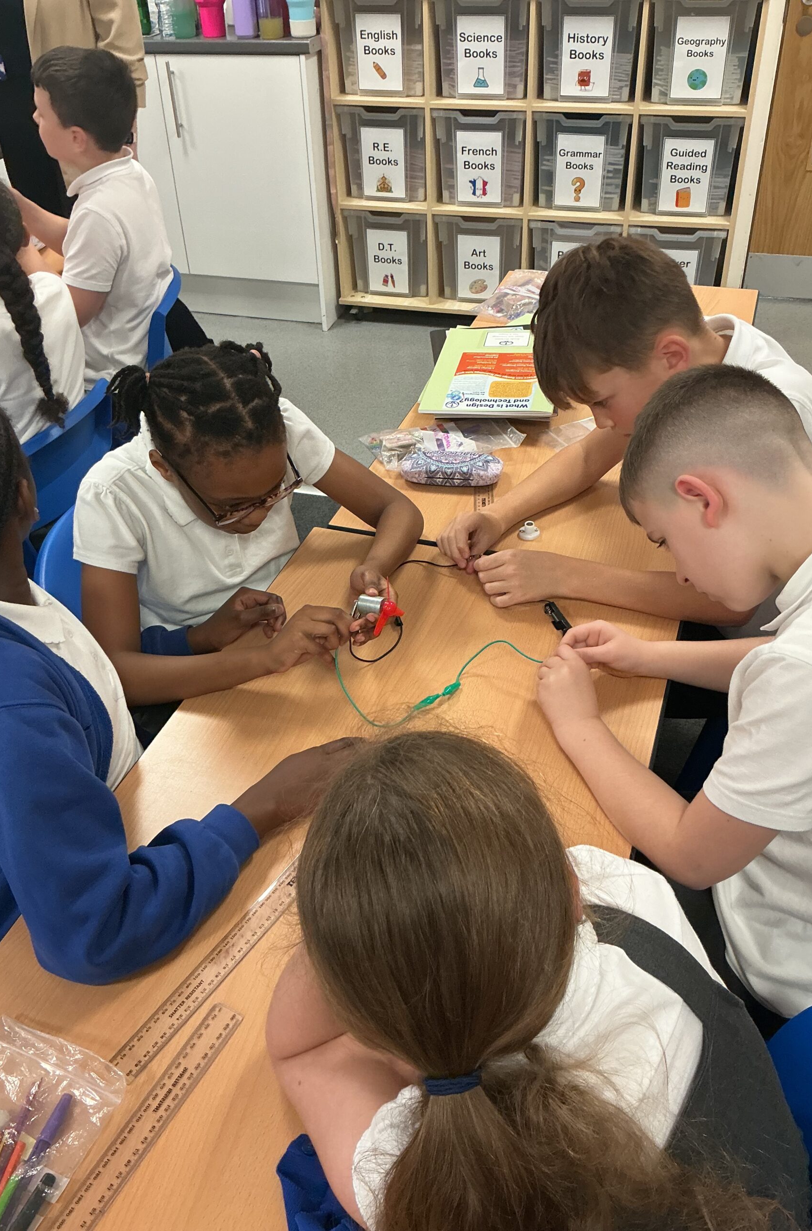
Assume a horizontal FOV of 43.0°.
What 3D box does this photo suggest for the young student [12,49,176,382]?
[{"bbox_3d":[-0.739,-0.710,2.452,0.580,1.130,0.420,4,38,9],"label":"young student"}]

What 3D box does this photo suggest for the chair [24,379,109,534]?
[{"bbox_3d":[-0.776,-0.062,1.957,0.460,0.710,0.430,14,41,21],"label":"chair"}]

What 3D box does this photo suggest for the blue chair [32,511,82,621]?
[{"bbox_3d":[-0.260,0.132,1.671,0.460,0.710,0.430,16,42,23],"label":"blue chair"}]

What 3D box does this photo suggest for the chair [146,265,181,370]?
[{"bbox_3d":[-0.683,-0.477,2.491,0.460,0.710,0.430,1,38,5],"label":"chair"}]

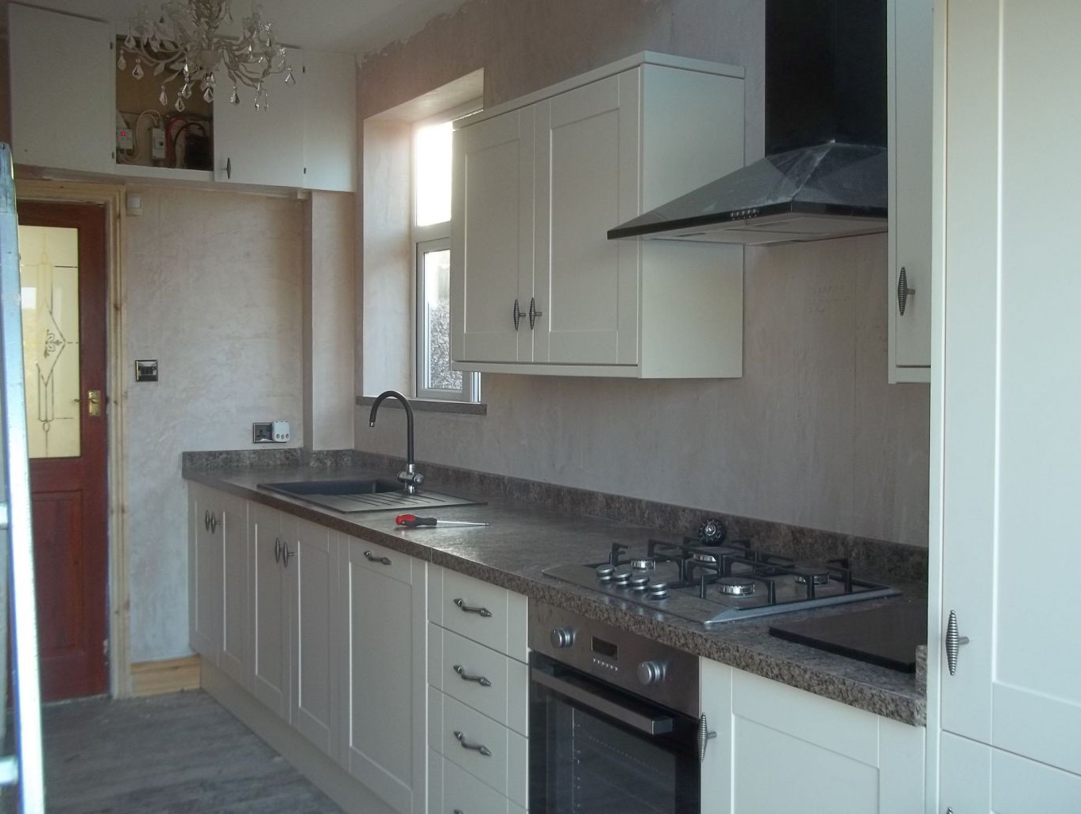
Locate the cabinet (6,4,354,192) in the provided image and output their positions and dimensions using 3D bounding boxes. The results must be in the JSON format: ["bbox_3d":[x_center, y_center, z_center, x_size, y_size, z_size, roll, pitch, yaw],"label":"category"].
[{"bbox_3d":[-1.455,-1.232,4.695,1.397,0.602,0.242,-1,3,-32],"label":"cabinet"}]

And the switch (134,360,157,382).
[{"bbox_3d":[-1.657,-0.150,4.750,0.088,0.088,0.012,-1,3,-32],"label":"switch"}]

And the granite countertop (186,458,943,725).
[{"bbox_3d":[-0.198,0.348,3.389,0.722,0.040,3.899,-1,3,-32],"label":"granite countertop"}]

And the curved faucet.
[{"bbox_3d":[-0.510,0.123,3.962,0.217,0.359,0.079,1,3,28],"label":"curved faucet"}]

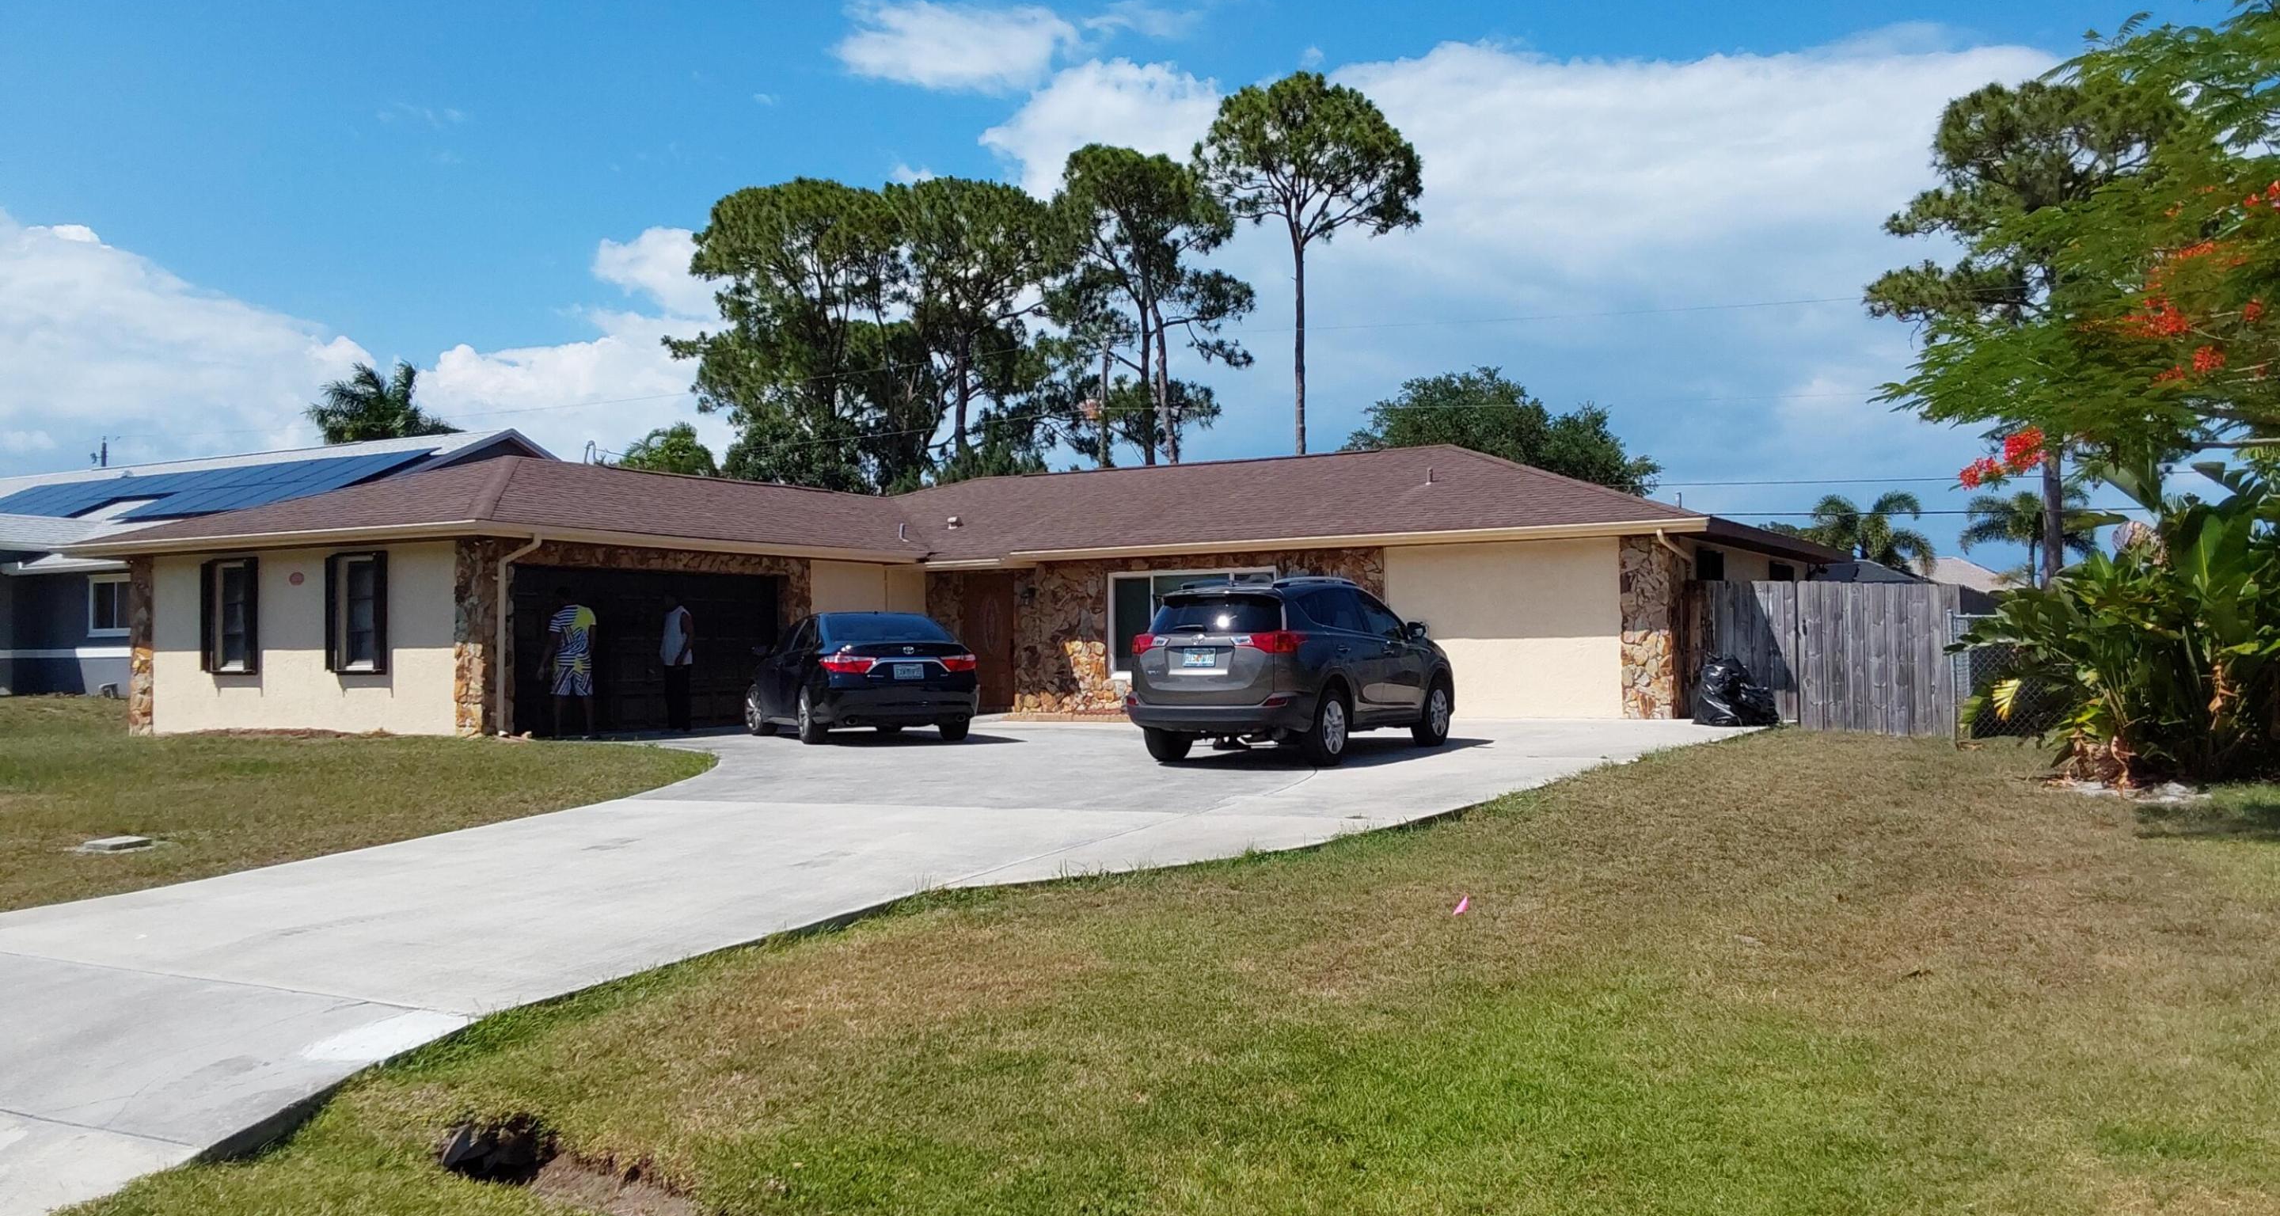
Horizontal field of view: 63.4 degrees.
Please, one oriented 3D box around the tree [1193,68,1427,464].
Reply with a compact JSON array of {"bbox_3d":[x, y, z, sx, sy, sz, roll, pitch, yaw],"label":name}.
[{"bbox_3d":[5.682,-7.600,60.772,7.460,19.860,7.237,-1,-1,5],"label":"tree"}]

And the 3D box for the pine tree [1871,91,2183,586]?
[{"bbox_3d":[23.100,-6.100,48.000,8.100,15.300,7.600,-1,-1,0],"label":"pine tree"}]

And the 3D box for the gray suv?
[{"bbox_3d":[1.615,0.580,18.100,1.870,1.690,4.570,-1,-1,29],"label":"gray suv"}]

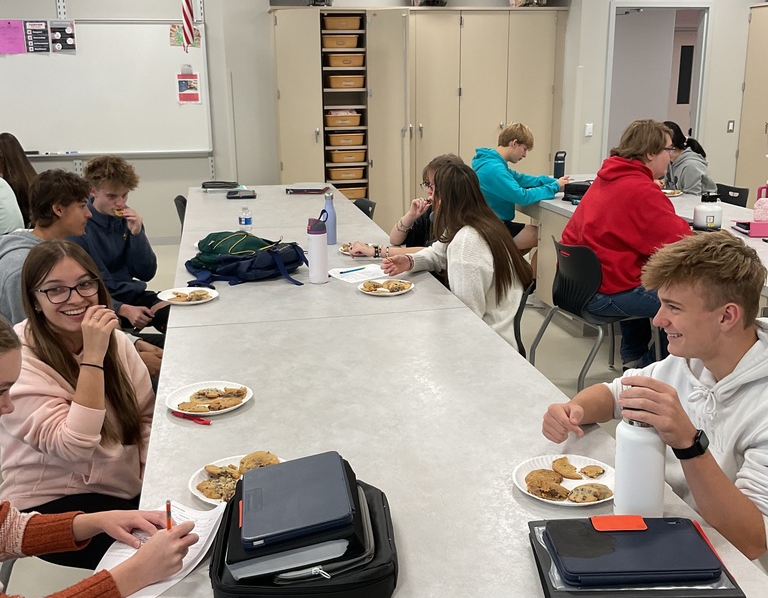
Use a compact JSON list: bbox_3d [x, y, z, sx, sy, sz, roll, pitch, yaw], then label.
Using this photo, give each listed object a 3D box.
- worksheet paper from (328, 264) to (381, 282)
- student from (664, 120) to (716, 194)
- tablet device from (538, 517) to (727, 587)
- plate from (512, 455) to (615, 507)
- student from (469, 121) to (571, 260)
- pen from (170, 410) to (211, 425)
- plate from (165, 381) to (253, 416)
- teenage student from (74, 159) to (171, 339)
[{"bbox_3d":[-0.069,-0.113,3.685,0.279,0.004,0.216,-9,17,-30],"label":"worksheet paper"},{"bbox_3d":[2.157,-0.640,6.112,0.720,1.240,0.470,-3,15,-8],"label":"student"},{"bbox_3d":[0.416,0.426,1.458,0.252,0.025,0.192,-1,9,-1],"label":"tablet device"},{"bbox_3d":[0.371,0.373,1.738,0.225,0.022,0.225,-1,15,0],"label":"plate"},{"bbox_3d":[0.914,-0.593,5.962,0.830,1.260,0.500,-3,15,-11],"label":"student"},{"bbox_3d":[-0.473,0.292,2.104,0.140,0.011,0.012,8,17,31],"label":"pen"},{"bbox_3d":[-0.445,0.258,2.186,0.222,0.021,0.222,-1,15,0],"label":"plate"},{"bbox_3d":[-1.056,0.005,3.738,0.730,1.260,0.490,6,16,22],"label":"teenage student"}]

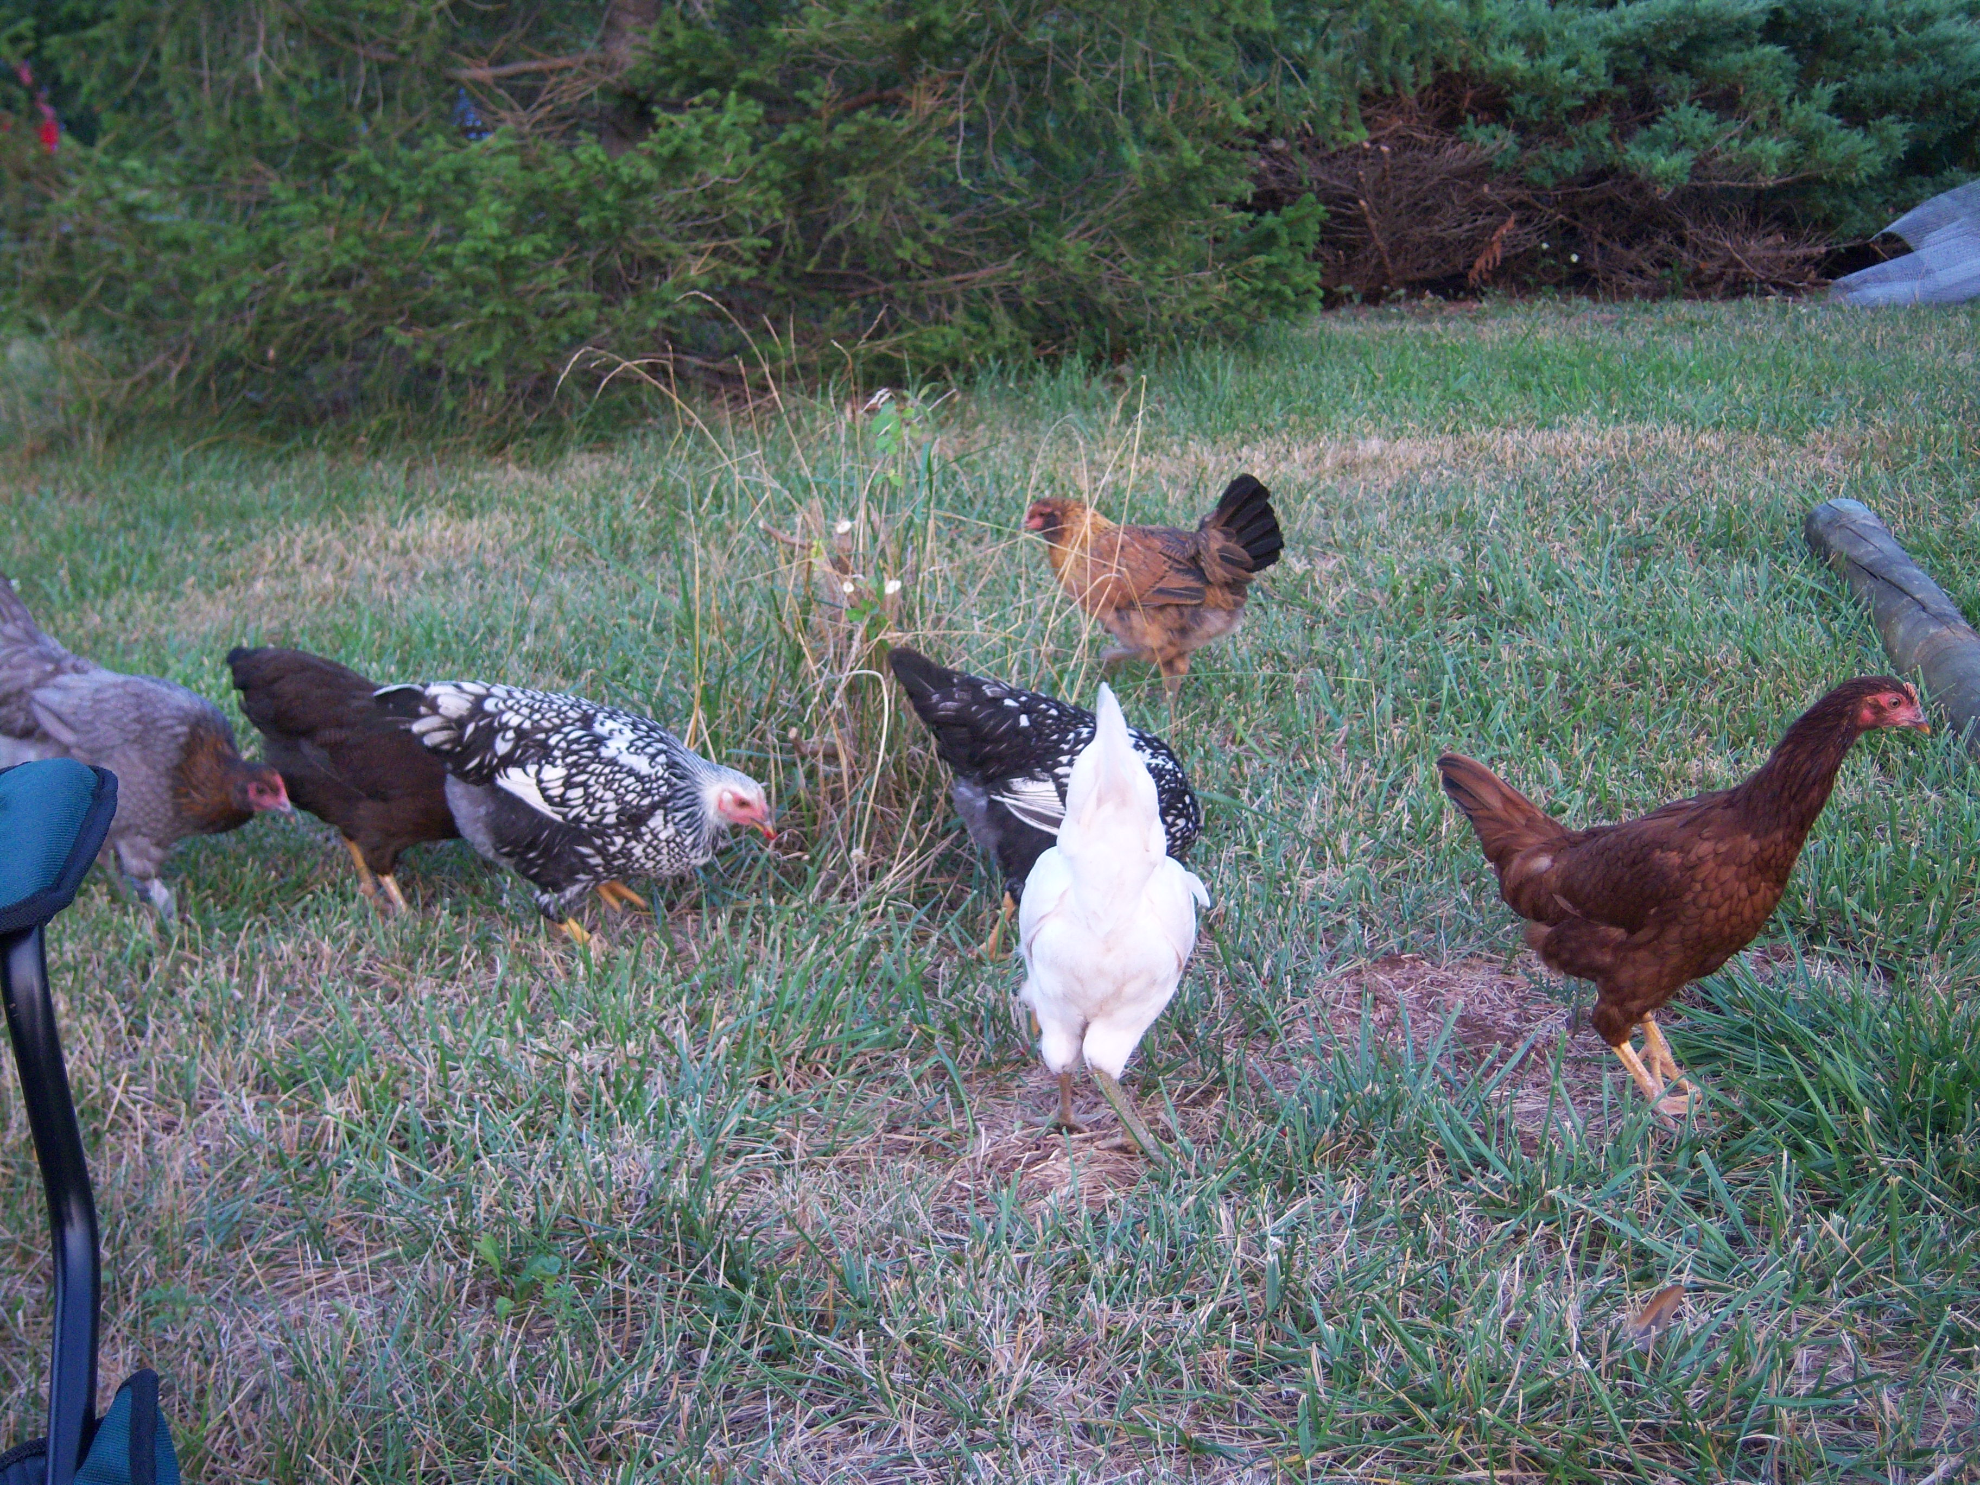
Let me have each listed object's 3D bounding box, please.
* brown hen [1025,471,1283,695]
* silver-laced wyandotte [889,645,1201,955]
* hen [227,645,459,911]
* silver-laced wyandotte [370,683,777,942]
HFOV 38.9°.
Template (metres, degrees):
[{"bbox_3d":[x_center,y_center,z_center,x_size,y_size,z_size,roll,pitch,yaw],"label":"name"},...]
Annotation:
[{"bbox_3d":[0.261,-0.237,4.399,0.400,0.355,0.180,0,11,2],"label":"brown hen"},{"bbox_3d":[0.073,0.078,2.936,0.400,0.300,0.190,7,13,33],"label":"silver-laced wyandotte"},{"bbox_3d":[-0.666,0.034,3.170,0.410,0.295,0.190,-4,12,-20],"label":"hen"},{"bbox_3d":[-0.456,0.063,3.063,0.430,0.280,0.190,0,11,0],"label":"silver-laced wyandotte"}]

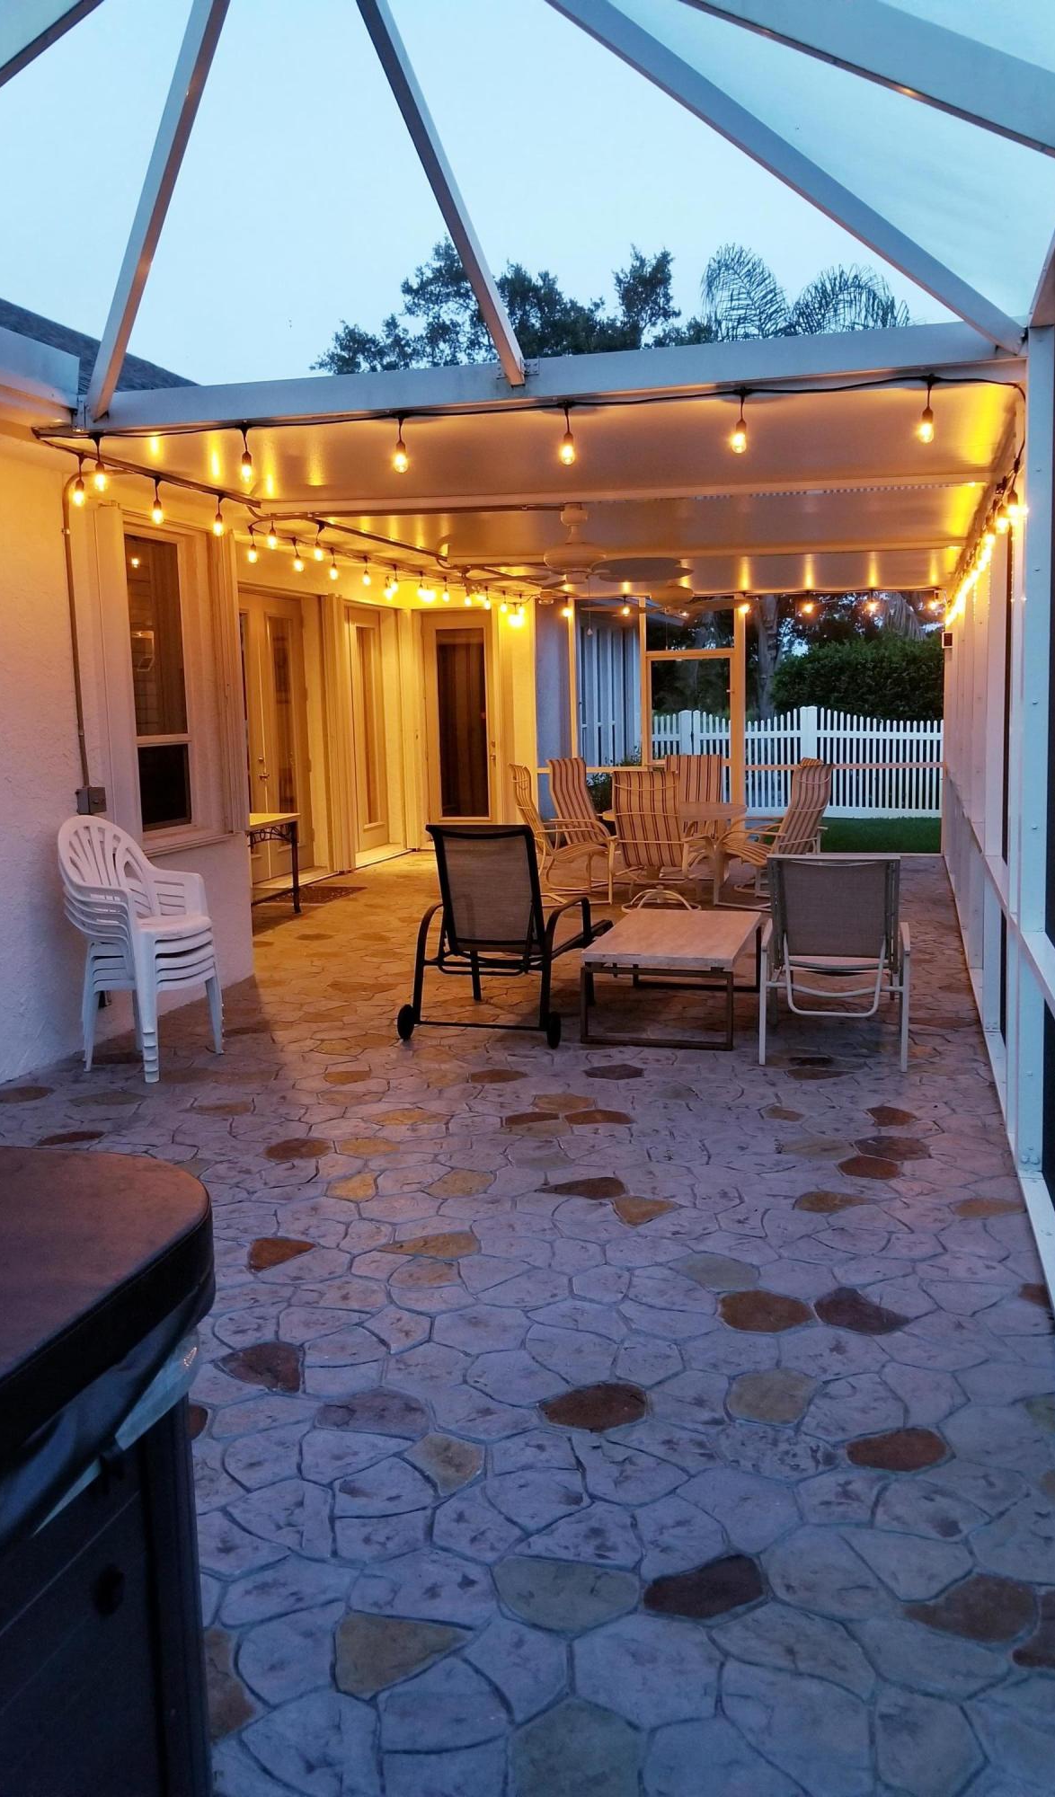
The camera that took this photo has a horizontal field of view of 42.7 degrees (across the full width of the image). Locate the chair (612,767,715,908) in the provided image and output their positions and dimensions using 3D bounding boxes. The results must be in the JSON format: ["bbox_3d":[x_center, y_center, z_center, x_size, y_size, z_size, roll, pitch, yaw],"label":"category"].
[{"bbox_3d":[1.024,-0.451,10.244,0.650,1.050,0.800,3,9,27],"label":"chair"}]

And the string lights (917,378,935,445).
[{"bbox_3d":[1.257,-1.534,4.250,0.055,0.200,0.055,1,9,15],"label":"string lights"}]

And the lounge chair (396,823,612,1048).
[{"bbox_3d":[-0.036,0.087,6.907,0.770,1.020,1.450,1,9,18],"label":"lounge chair"}]

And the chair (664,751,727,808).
[{"bbox_3d":[1.477,-0.715,11.914,0.630,1.060,0.780,0,8,10],"label":"chair"}]

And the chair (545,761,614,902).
[{"bbox_3d":[0.578,-0.630,11.515,0.770,1.060,0.630,6,11,41],"label":"chair"}]

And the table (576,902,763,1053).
[{"bbox_3d":[0.755,0.380,6.780,0.710,0.430,1.230,1,9,15],"label":"table"}]

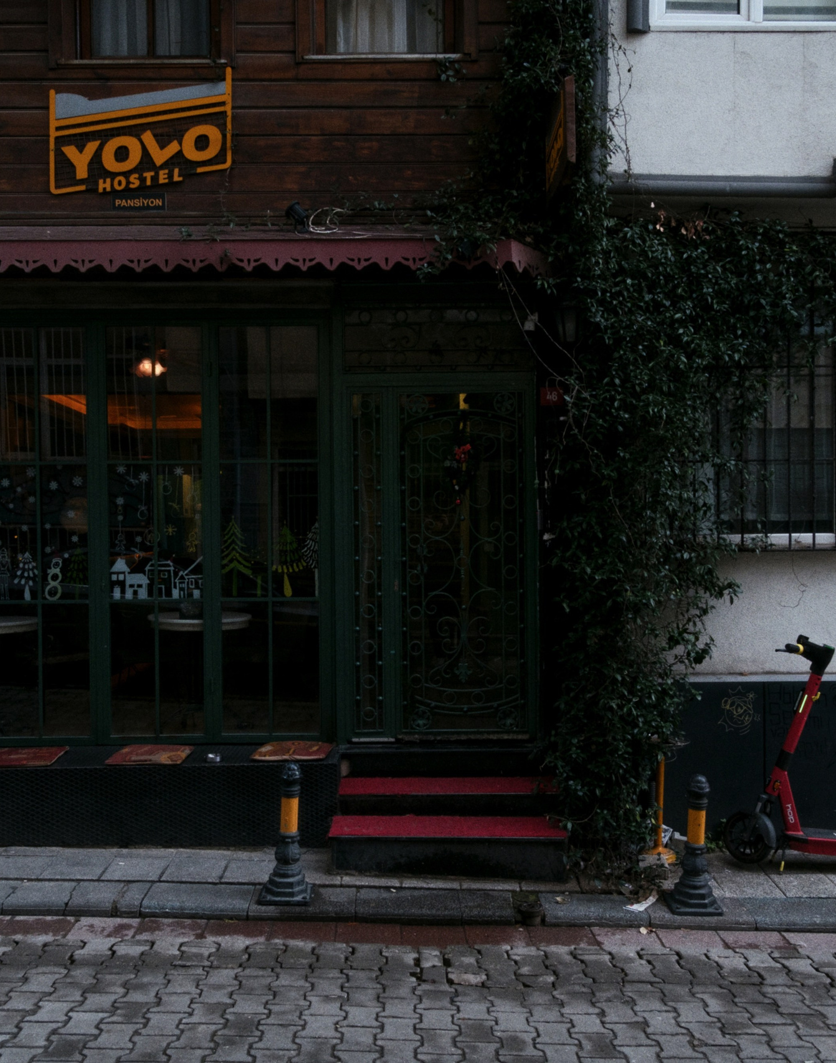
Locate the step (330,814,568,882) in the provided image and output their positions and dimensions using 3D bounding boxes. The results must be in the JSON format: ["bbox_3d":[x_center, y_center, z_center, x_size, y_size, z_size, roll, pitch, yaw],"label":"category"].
[{"bbox_3d":[0.154,1.633,5.515,1.189,0.211,0.384,0,1,-1],"label":"step"}]

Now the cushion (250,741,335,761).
[{"bbox_3d":[-0.698,1.238,5.921,0.417,0.044,0.384,0,1,-1],"label":"cushion"}]

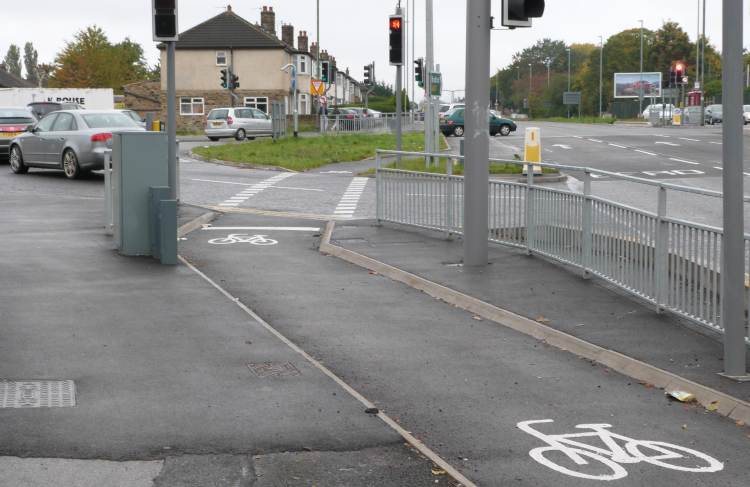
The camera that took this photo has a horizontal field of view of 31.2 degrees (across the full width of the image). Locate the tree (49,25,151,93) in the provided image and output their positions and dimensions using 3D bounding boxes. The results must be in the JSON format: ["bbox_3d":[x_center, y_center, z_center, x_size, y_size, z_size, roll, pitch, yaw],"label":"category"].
[{"bbox_3d":[-21.383,-13.127,104.199,7.825,7.623,7.000,0,6,0],"label":"tree"}]

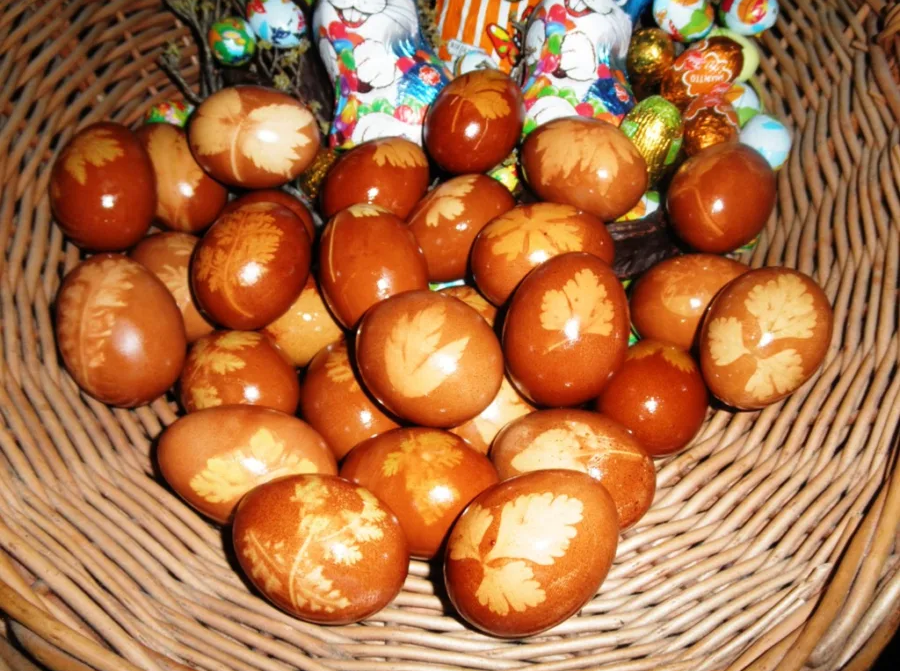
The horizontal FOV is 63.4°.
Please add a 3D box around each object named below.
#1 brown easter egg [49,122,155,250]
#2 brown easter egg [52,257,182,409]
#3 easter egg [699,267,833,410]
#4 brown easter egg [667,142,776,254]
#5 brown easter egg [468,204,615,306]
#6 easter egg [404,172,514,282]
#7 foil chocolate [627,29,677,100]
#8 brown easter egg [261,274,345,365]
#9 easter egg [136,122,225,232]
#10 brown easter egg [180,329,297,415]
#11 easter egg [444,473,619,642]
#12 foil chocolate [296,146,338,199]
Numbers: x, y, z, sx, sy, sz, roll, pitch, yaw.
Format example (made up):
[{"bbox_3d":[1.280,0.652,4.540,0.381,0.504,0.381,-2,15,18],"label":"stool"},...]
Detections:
[{"bbox_3d":[-0.155,-0.066,0.329,0.044,0.057,0.044,11,7,8],"label":"brown easter egg"},{"bbox_3d":[-0.126,-0.002,0.279,0.044,0.044,0.060,-16,93,-14],"label":"brown easter egg"},{"bbox_3d":[0.121,0.001,0.282,0.044,0.044,0.057,24,87,20],"label":"easter egg"},{"bbox_3d":[0.119,-0.061,0.320,0.044,0.044,0.057,20,44,17],"label":"brown easter egg"},{"bbox_3d":[0.036,-0.030,0.287,0.057,0.044,0.044,-8,53,-10],"label":"brown easter egg"},{"bbox_3d":[0.005,-0.048,0.325,0.044,0.044,0.057,37,64,25],"label":"easter egg"},{"bbox_3d":[0.109,-0.148,0.395,0.026,0.035,0.026,2,35,-2],"label":"foil chocolate"},{"bbox_3d":[-0.065,-0.011,0.320,0.057,0.044,0.044,-29,58,-18],"label":"brown easter egg"},{"bbox_3d":[-0.135,-0.077,0.358,0.043,0.056,0.043,-28,21,12],"label":"easter egg"},{"bbox_3d":[-0.087,0.020,0.298,0.057,0.044,0.044,25,56,33],"label":"brown easter egg"},{"bbox_3d":[0.024,0.064,0.218,0.056,0.043,0.043,-38,56,-6],"label":"easter egg"},{"bbox_3d":[-0.065,-0.079,0.358,0.025,0.034,0.025,41,30,26],"label":"foil chocolate"}]

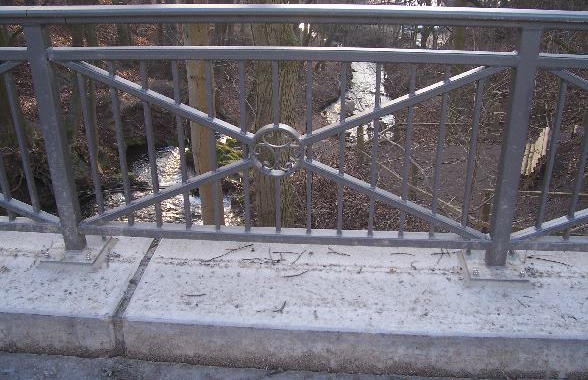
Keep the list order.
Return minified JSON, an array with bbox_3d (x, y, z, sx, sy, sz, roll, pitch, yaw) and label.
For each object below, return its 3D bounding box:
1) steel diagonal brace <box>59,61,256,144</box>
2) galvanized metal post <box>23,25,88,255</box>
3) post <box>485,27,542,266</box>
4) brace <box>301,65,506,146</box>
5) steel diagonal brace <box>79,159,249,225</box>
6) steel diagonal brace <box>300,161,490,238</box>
[{"bbox_3d":[-0.577,-0.383,2.372,0.859,0.031,0.049,23,24,-4],"label":"steel diagonal brace"},{"bbox_3d":[-1.060,-0.203,2.499,0.079,1.045,0.067,2,24,5],"label":"galvanized metal post"},{"bbox_3d":[0.912,-0.143,2.329,0.079,1.045,0.067,2,24,5],"label":"post"},{"bbox_3d":[0.433,-0.352,2.286,0.865,0.031,0.049,-20,20,14],"label":"brace"},{"bbox_3d":[-0.594,0.020,2.549,0.893,0.031,0.049,-19,20,13],"label":"steel diagonal brace"},{"bbox_3d":[0.453,0.047,2.457,0.896,0.031,0.049,23,24,-4],"label":"steel diagonal brace"}]

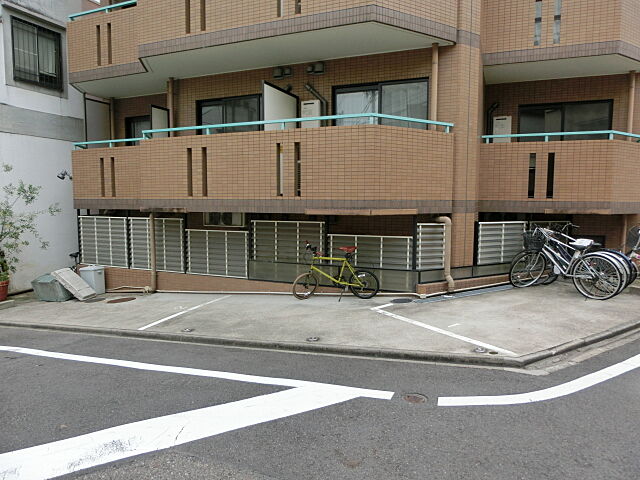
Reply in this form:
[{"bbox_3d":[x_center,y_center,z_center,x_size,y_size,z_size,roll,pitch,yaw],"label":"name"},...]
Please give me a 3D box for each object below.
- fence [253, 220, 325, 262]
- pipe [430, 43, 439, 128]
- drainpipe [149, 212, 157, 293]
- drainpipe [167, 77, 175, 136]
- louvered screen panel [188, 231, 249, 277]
[{"bbox_3d":[-0.572,0.067,7.683,1.412,0.790,0.090,2,5,23],"label":"fence"},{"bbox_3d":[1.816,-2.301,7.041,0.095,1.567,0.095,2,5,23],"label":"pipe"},{"bbox_3d":[-3.252,0.255,8.667,0.100,1.542,0.100,2,5,23],"label":"drainpipe"},{"bbox_3d":[-3.022,-2.567,9.083,0.095,1.441,0.095,2,5,23],"label":"drainpipe"},{"bbox_3d":[-1.939,0.243,8.289,1.401,0.870,0.060,2,5,23],"label":"louvered screen panel"}]

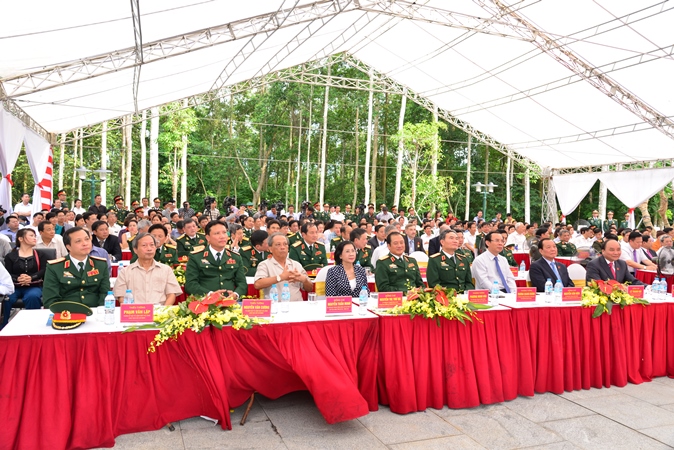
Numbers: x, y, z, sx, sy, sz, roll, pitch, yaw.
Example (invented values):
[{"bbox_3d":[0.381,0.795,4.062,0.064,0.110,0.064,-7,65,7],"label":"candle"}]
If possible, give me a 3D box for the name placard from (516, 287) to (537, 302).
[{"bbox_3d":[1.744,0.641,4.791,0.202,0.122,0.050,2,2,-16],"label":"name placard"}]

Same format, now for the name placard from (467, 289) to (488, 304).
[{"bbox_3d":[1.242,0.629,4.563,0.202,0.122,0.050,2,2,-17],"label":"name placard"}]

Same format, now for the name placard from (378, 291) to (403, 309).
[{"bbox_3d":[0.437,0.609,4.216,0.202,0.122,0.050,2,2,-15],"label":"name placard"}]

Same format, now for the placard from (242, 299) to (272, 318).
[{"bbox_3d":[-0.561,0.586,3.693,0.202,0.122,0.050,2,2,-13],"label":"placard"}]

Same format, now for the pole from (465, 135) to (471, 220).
[{"bbox_3d":[6.275,-1.653,24.967,0.200,5.400,0.200,2,2,-21],"label":"pole"}]

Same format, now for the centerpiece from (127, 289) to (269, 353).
[{"bbox_3d":[-0.904,0.590,3.500,0.860,0.340,0.380,2,2,-21],"label":"centerpiece"}]

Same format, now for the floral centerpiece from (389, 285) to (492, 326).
[{"bbox_3d":[0.835,0.624,4.221,0.840,0.290,0.370,2,2,-21],"label":"floral centerpiece"}]

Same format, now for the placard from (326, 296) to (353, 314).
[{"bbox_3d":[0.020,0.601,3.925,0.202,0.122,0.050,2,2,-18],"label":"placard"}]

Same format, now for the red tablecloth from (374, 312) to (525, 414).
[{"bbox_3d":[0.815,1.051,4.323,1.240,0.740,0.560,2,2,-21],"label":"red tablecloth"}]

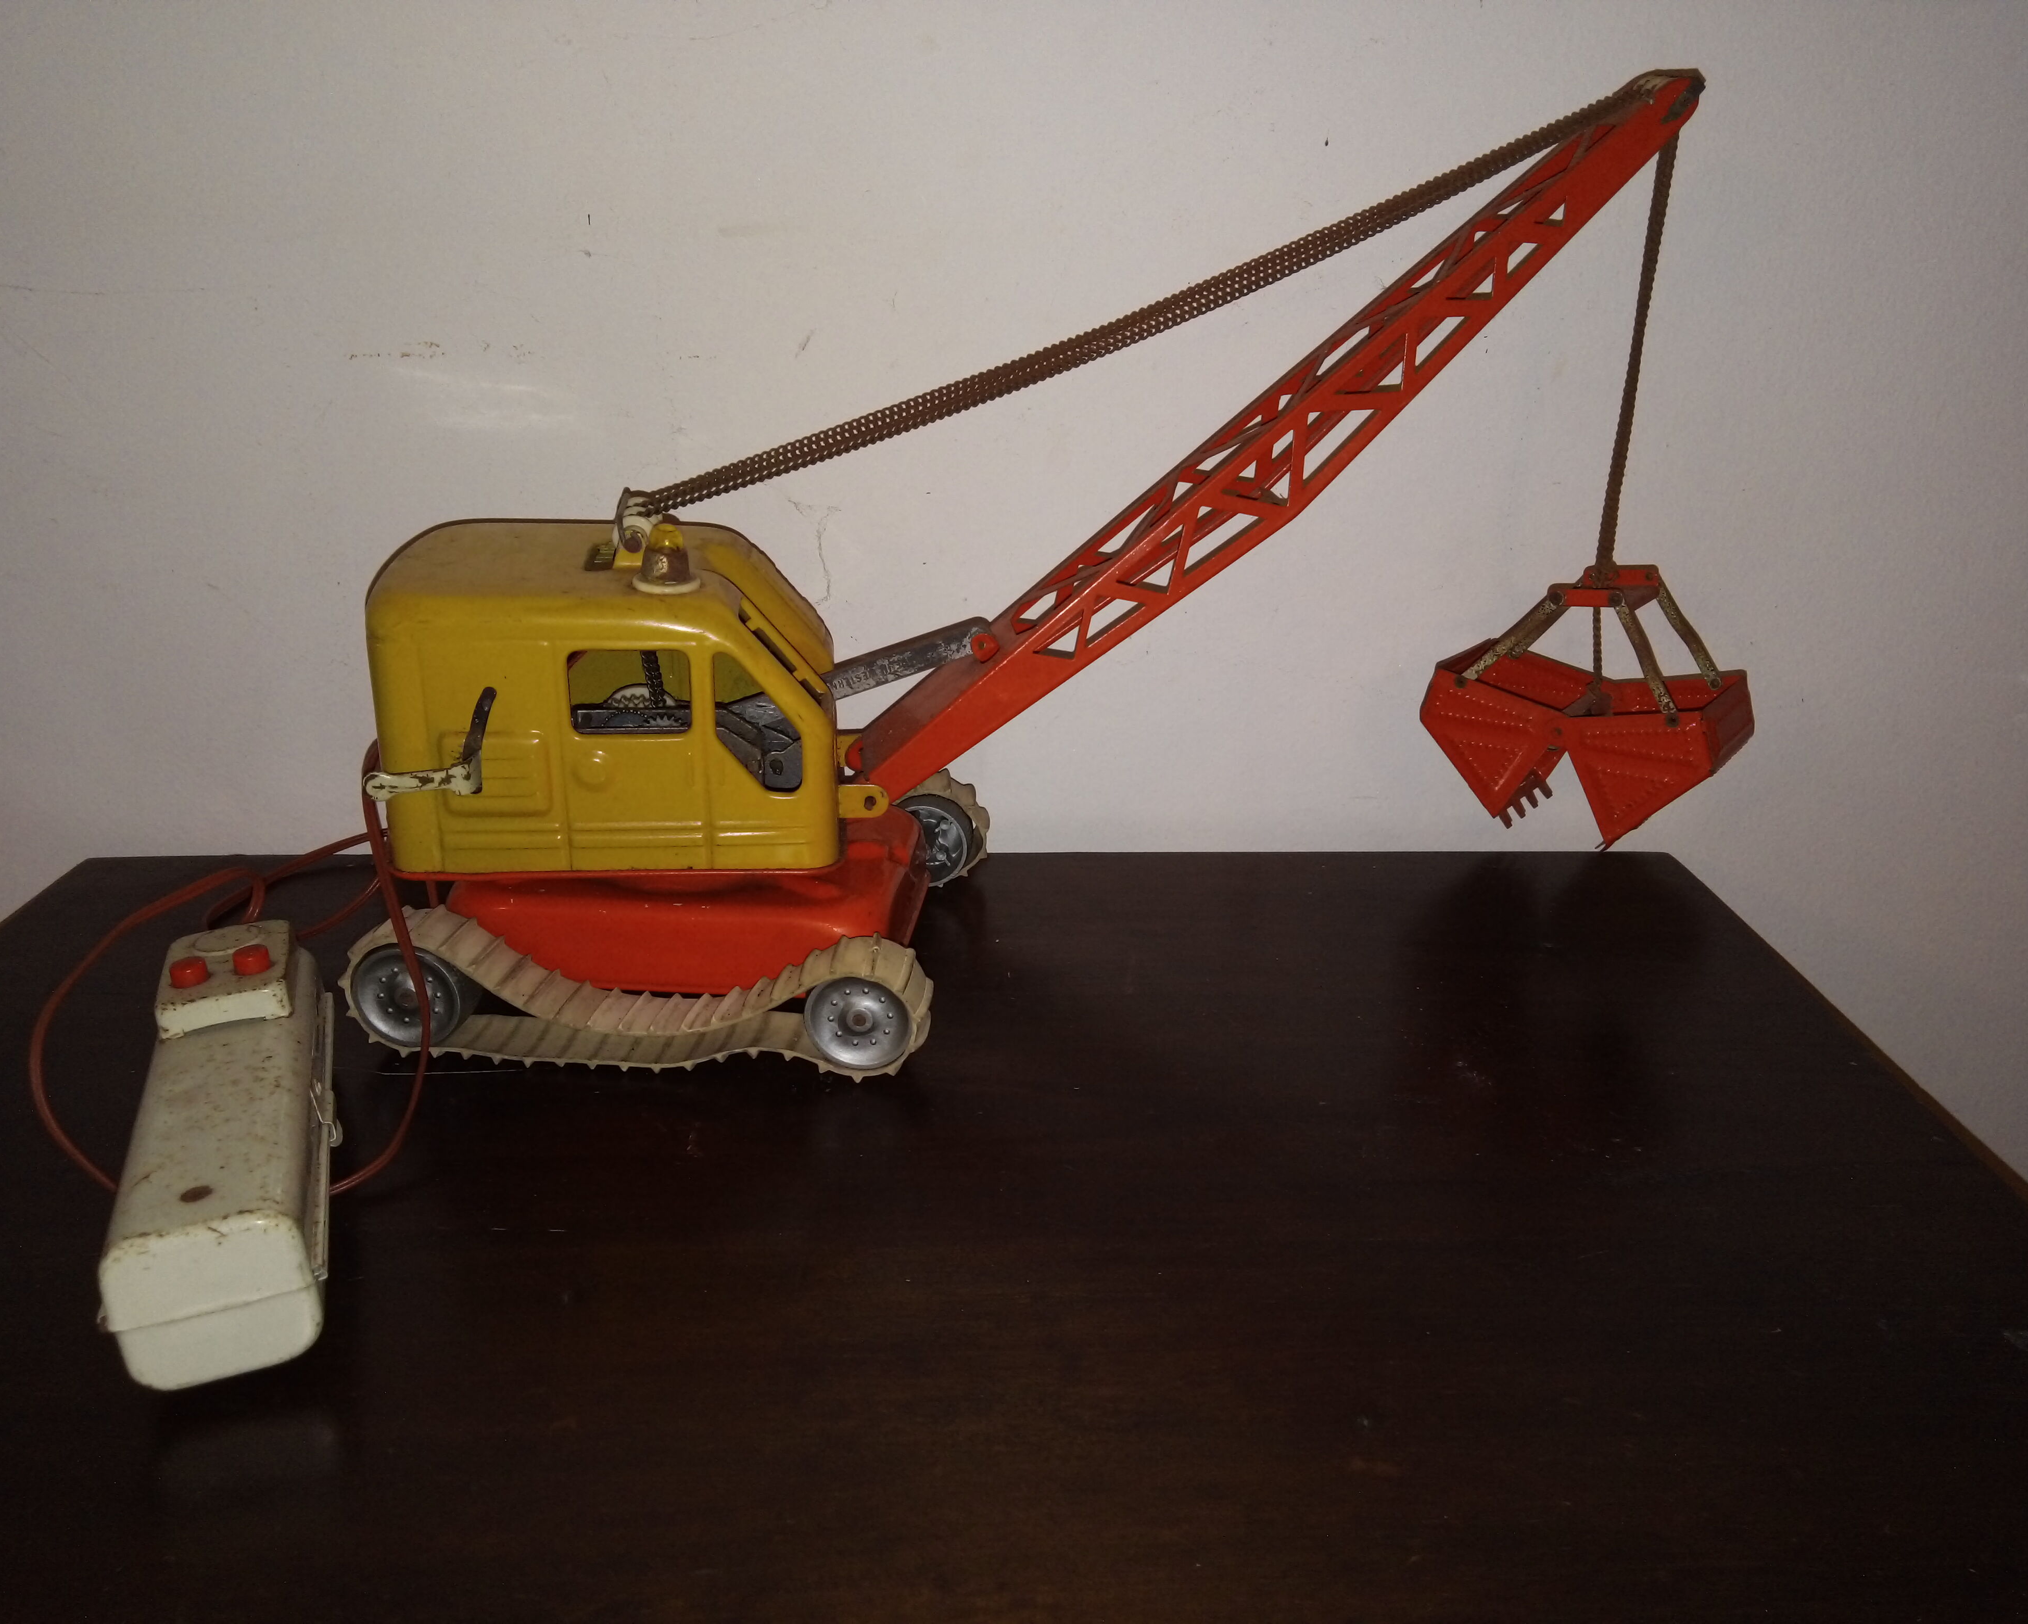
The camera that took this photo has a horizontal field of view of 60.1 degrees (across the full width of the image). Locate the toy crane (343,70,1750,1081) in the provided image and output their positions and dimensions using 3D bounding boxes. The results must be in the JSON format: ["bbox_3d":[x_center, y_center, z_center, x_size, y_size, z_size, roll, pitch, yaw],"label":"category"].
[{"bbox_3d":[0.020,-0.077,0.520,0.427,0.273,0.148,0,19,-3],"label":"toy crane"}]

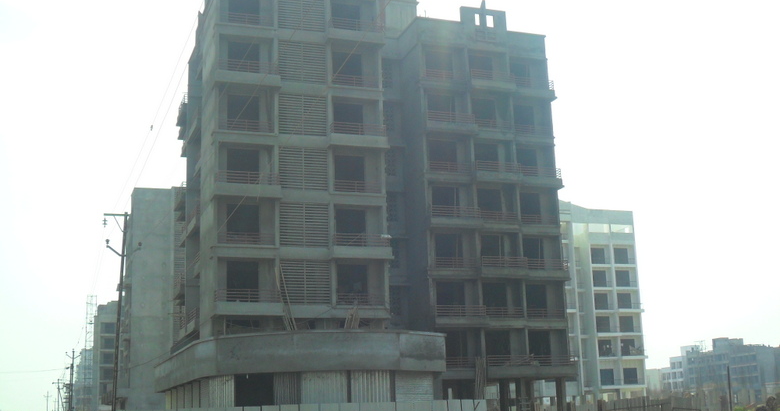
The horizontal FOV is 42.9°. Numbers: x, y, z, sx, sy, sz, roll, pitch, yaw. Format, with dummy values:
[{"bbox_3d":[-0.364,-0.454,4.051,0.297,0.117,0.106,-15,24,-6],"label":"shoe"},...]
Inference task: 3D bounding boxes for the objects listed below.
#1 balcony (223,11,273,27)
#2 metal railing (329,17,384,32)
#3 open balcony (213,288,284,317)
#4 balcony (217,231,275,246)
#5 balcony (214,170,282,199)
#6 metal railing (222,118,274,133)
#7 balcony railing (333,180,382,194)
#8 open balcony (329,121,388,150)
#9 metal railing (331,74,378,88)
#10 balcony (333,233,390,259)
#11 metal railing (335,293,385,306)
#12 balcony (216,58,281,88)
[{"bbox_3d":[-7.567,-9.446,52.202,2.759,0.753,1.200,3,-13,-19],"label":"balcony"},{"bbox_3d":[-2.006,-9.786,55.040,3.020,0.900,1.200,3,-13,-19],"label":"metal railing"},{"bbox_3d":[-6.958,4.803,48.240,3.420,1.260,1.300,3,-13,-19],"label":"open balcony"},{"bbox_3d":[-7.352,1.716,50.738,2.960,0.670,0.100,3,-13,-19],"label":"balcony"},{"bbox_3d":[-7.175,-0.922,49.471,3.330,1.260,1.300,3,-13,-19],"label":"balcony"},{"bbox_3d":[-7.295,-4.018,50.440,2.716,0.626,0.060,3,-13,-19],"label":"metal railing"},{"bbox_3d":[-1.898,-0.873,53.776,2.830,0.850,1.100,3,-13,-19],"label":"balcony railing"},{"bbox_3d":[-1.829,-3.624,53.785,3.170,1.270,1.400,3,-13,-19],"label":"open balcony"},{"bbox_3d":[-1.931,-6.803,54.593,2.700,0.650,0.100,3,-13,-19],"label":"metal railing"},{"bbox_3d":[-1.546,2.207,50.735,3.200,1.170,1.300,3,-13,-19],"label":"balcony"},{"bbox_3d":[-1.511,4.801,50.459,2.743,0.562,0.060,3,-13,-19],"label":"metal railing"},{"bbox_3d":[-7.583,-6.773,52.511,3.320,1.280,1.400,3,-13,-19],"label":"balcony"}]

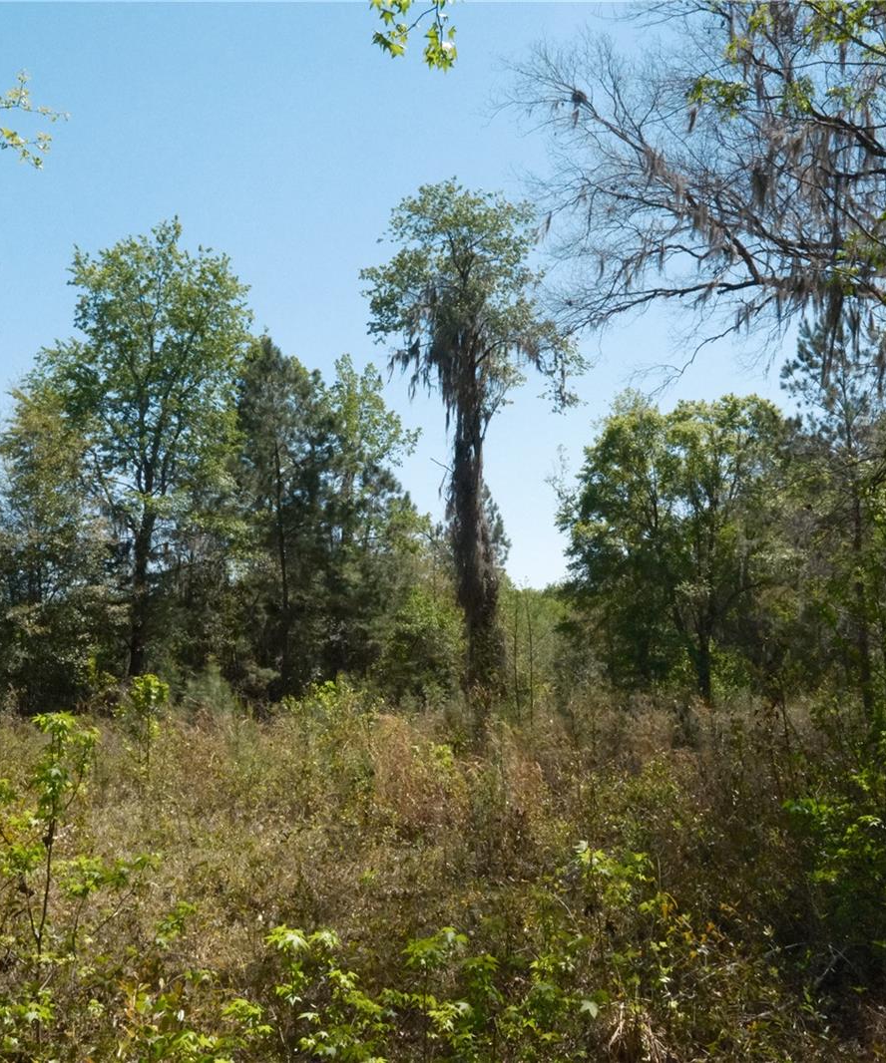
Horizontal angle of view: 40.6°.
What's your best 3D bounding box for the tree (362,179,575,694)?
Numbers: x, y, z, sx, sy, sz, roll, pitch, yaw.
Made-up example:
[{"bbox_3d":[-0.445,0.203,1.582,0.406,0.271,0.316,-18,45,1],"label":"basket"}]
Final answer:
[{"bbox_3d":[0.618,-1.751,26.356,4.850,12.520,4.600,0,-6,0],"label":"tree"}]

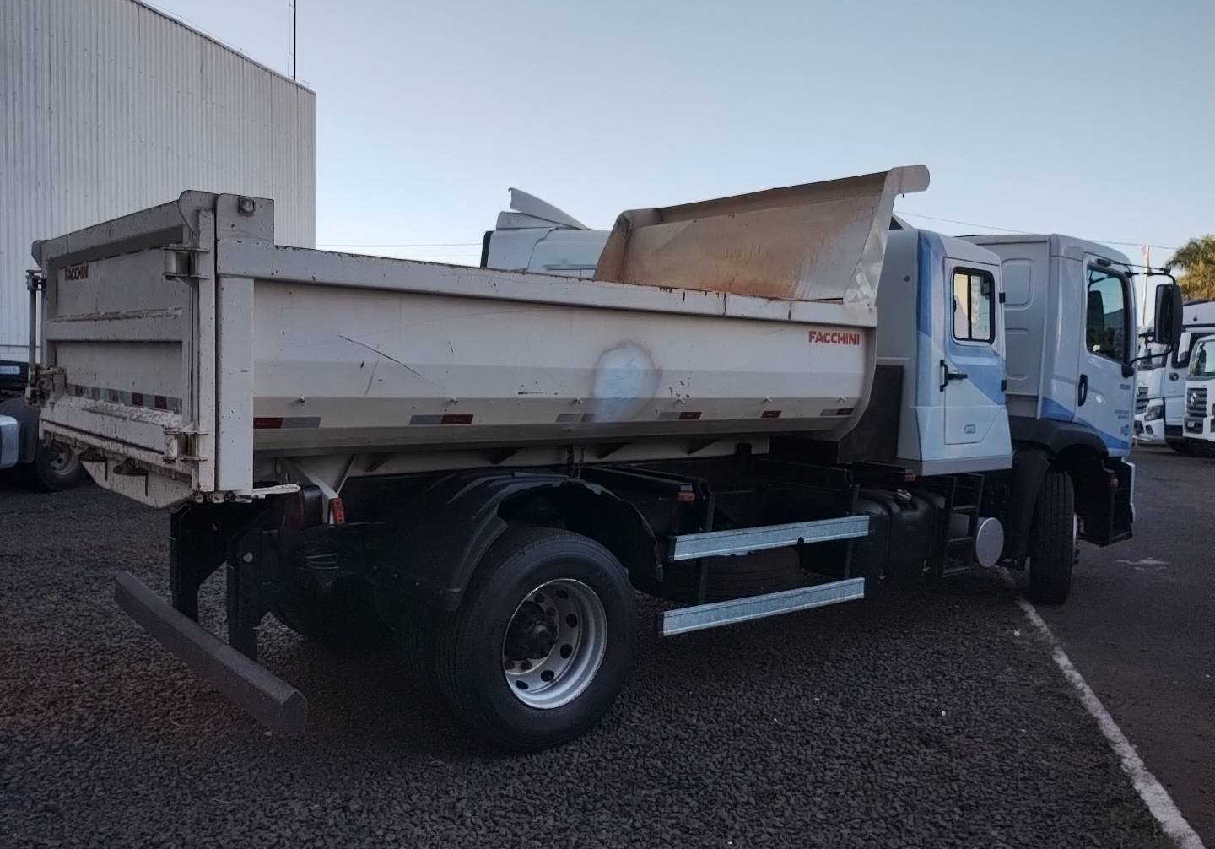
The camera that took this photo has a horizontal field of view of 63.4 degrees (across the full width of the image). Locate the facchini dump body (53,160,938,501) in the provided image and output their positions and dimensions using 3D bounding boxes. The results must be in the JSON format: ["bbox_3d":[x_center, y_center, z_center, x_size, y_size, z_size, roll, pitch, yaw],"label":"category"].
[{"bbox_3d":[-0.513,-0.700,5.630,4.360,1.810,2.440,-1,5,-40],"label":"facchini dump body"}]

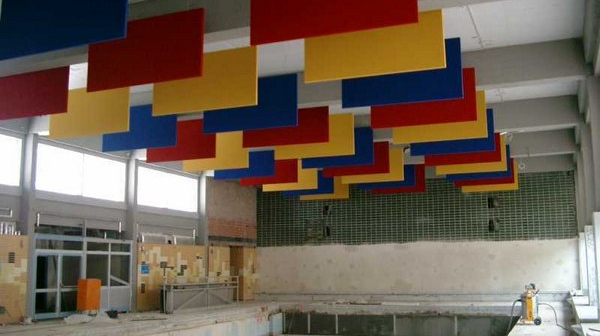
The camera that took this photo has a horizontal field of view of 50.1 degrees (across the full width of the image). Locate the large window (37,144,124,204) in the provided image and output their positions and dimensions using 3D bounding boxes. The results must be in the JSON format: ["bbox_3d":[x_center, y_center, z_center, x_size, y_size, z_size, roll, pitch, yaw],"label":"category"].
[{"bbox_3d":[-7.266,0.259,21.690,0.120,1.520,4.402,-4,-9,22],"label":"large window"}]

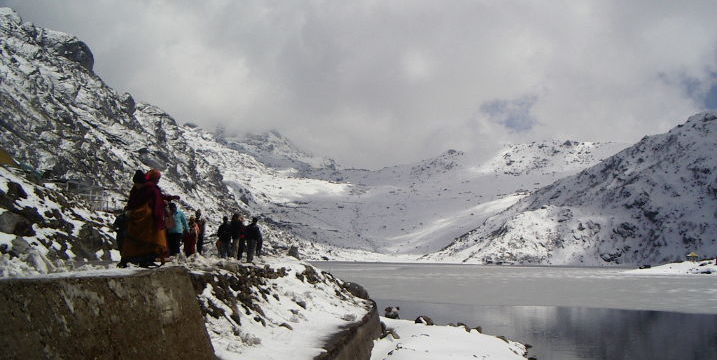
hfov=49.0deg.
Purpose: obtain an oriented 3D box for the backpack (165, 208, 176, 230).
[{"bbox_3d":[-5.493,1.125,23.000,0.360,0.570,0.250,-2,-6,18],"label":"backpack"}]

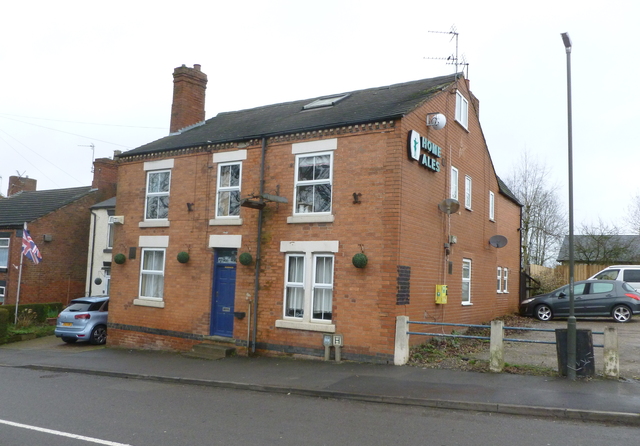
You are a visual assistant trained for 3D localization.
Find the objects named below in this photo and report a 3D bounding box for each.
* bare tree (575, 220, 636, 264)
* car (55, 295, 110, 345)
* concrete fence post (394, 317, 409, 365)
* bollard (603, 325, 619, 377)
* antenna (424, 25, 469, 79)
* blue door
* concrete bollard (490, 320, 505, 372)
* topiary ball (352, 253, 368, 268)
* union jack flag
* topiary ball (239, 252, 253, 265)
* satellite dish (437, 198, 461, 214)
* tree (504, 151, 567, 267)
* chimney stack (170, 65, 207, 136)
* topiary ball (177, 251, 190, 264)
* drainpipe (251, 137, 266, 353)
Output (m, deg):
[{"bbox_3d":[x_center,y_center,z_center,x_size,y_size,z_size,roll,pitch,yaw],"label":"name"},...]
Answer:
[{"bbox_3d":[16.478,2.020,29.977,3.500,4.471,3.200,-1,-6,29],"label":"bare tree"},{"bbox_3d":[-7.880,3.720,20.050,1.830,1.600,4.400,-1,-6,26],"label":"car"},{"bbox_3d":[1.808,2.568,11.336,0.215,1.049,0.215,-1,-6,32],"label":"concrete fence post"},{"bbox_3d":[5.212,2.278,9.265,0.200,0.920,0.200,-1,-6,30],"label":"bollard"},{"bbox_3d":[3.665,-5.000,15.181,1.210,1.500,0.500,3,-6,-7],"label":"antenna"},{"bbox_3d":[-2.598,1.907,13.906,0.820,2.320,0.100,-1,-6,30],"label":"blue door"},{"bbox_3d":[3.531,2.438,10.282,0.210,0.977,0.210,-1,-6,32],"label":"concrete bollard"},{"bbox_3d":[0.902,0.844,11.534,0.335,0.335,0.335,2,-6,0],"label":"topiary ball"},{"bbox_3d":[-11.329,0.926,20.400,0.730,1.400,0.300,5,-6,-29],"label":"union jack flag"},{"bbox_3d":[-1.921,0.946,13.458,0.333,0.333,0.333,2,-5,0],"label":"topiary ball"},{"bbox_3d":[3.394,-0.458,13.538,0.550,0.430,0.350,0,-6,14],"label":"satellite dish"},{"bbox_3d":[12.762,0.190,30.754,3.500,8.740,3.500,-1,-6,30],"label":"tree"},{"bbox_3d":[-4.861,-4.511,19.315,0.661,2.685,1.239,-1,-6,32],"label":"chimney stack"},{"bbox_3d":[-3.790,0.973,14.394,0.335,0.335,0.335,2,-6,0],"label":"topiary ball"},{"bbox_3d":[-1.559,0.510,13.245,0.100,5.430,0.120,-1,-6,30],"label":"drainpipe"}]

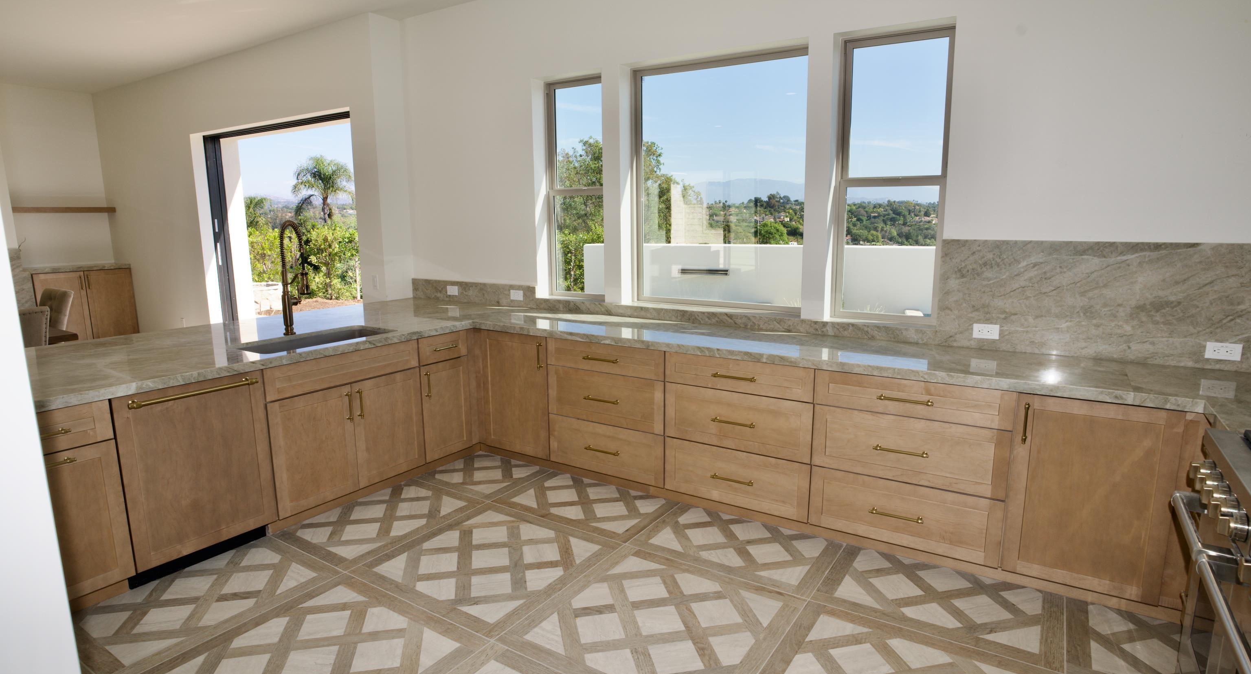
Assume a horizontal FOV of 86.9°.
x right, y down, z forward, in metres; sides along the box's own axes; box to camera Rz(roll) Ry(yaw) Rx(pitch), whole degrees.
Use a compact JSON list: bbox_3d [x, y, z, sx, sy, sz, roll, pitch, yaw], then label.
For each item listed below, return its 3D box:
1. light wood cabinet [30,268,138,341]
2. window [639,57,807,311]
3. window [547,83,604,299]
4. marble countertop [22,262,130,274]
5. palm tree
[{"bbox_3d":[-6.435,-0.285,7.827,0.449,0.998,0.933,6,12,33],"label":"light wood cabinet"},{"bbox_3d":[0.575,-0.933,4.122,1.220,1.512,0.100,6,12,33],"label":"window"},{"bbox_3d":[-0.301,-1.027,4.688,0.605,1.512,0.100,6,12,33],"label":"window"},{"bbox_3d":[-6.433,-0.801,7.732,0.464,0.055,0.943,6,12,33],"label":"marble countertop"},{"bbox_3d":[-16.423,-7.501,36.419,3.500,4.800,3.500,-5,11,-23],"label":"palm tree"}]

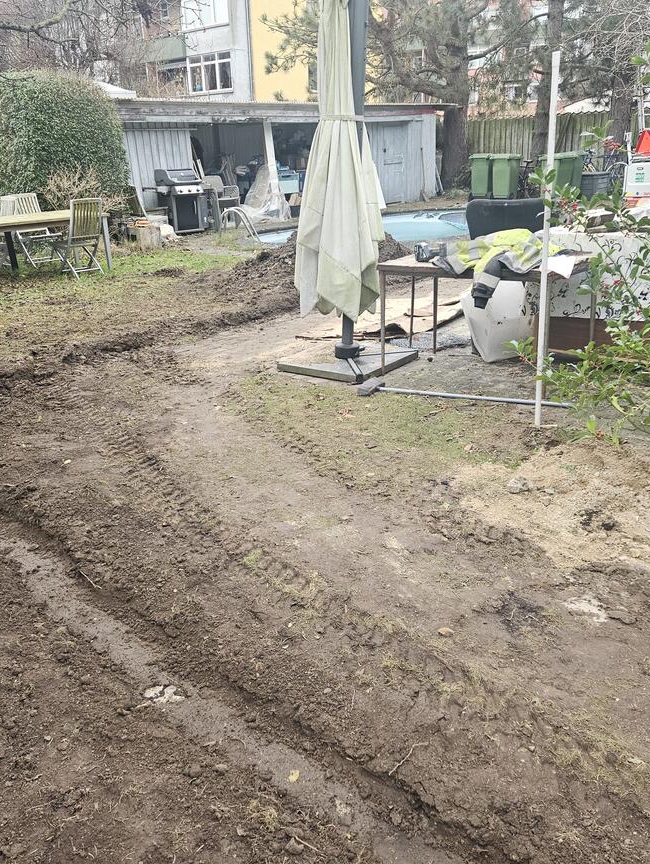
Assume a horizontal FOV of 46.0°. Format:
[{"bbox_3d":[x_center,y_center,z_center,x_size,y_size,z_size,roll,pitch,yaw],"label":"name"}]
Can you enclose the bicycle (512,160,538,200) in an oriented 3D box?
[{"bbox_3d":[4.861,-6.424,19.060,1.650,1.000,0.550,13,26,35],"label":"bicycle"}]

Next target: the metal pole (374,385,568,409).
[{"bbox_3d":[0.901,-0.214,4.736,1.242,0.026,0.026,7,23,23],"label":"metal pole"}]

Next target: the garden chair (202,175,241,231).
[{"bbox_3d":[-1.945,-4.290,14.381,0.560,0.900,0.580,-20,27,-39],"label":"garden chair"}]

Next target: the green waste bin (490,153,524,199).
[{"bbox_3d":[4.617,-6.360,19.140,0.580,1.070,0.730,13,25,33],"label":"green waste bin"}]

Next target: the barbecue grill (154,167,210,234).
[{"bbox_3d":[-2.692,-4.325,14.244,0.800,1.120,0.620,-17,25,-33],"label":"barbecue grill"}]

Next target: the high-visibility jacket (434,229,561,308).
[{"bbox_3d":[1.136,-1.103,5.198,0.760,0.420,0.850,16,27,37],"label":"high-visibility jacket"}]

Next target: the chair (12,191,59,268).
[{"bbox_3d":[-4.113,-2.858,10.843,0.550,0.940,0.450,16,27,39],"label":"chair"}]

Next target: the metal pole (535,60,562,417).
[{"bbox_3d":[1.136,-0.901,3.922,0.035,1.881,0.033,-3,21,0],"label":"metal pole"}]

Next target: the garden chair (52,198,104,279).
[{"bbox_3d":[-3.124,-2.455,9.732,0.550,0.920,0.450,17,27,39],"label":"garden chair"}]

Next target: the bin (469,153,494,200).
[{"bbox_3d":[4.087,-6.457,19.424,0.580,1.070,0.730,13,25,33],"label":"bin"}]

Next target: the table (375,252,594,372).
[{"bbox_3d":[1.073,-0.745,5.095,1.160,0.750,0.720,12,25,32],"label":"table"}]

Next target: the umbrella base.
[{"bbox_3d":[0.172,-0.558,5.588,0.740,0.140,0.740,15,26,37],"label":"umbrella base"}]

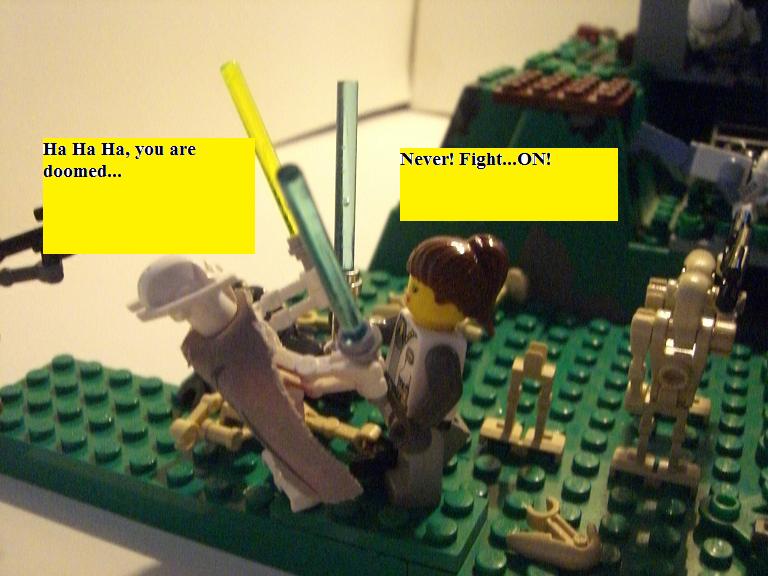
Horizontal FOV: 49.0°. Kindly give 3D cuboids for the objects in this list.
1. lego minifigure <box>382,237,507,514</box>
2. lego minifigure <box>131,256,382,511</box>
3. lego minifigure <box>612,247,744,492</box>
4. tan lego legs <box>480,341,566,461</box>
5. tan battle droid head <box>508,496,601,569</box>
[{"bbox_3d":[0.009,0.013,0.138,0.019,0.043,0.022,-1,23,-15],"label":"lego minifigure"},{"bbox_3d":[-0.019,0.014,0.138,0.028,0.045,0.019,-32,26,2],"label":"lego minifigure"},{"bbox_3d":[0.051,0.014,0.147,0.019,0.042,0.018,9,25,22],"label":"lego minifigure"},{"bbox_3d":[0.027,0.021,0.157,0.016,0.022,0.008,9,25,22],"label":"tan lego legs"},{"bbox_3d":[0.026,0.037,0.129,0.014,0.005,0.012,4,23,9],"label":"tan battle droid head"}]

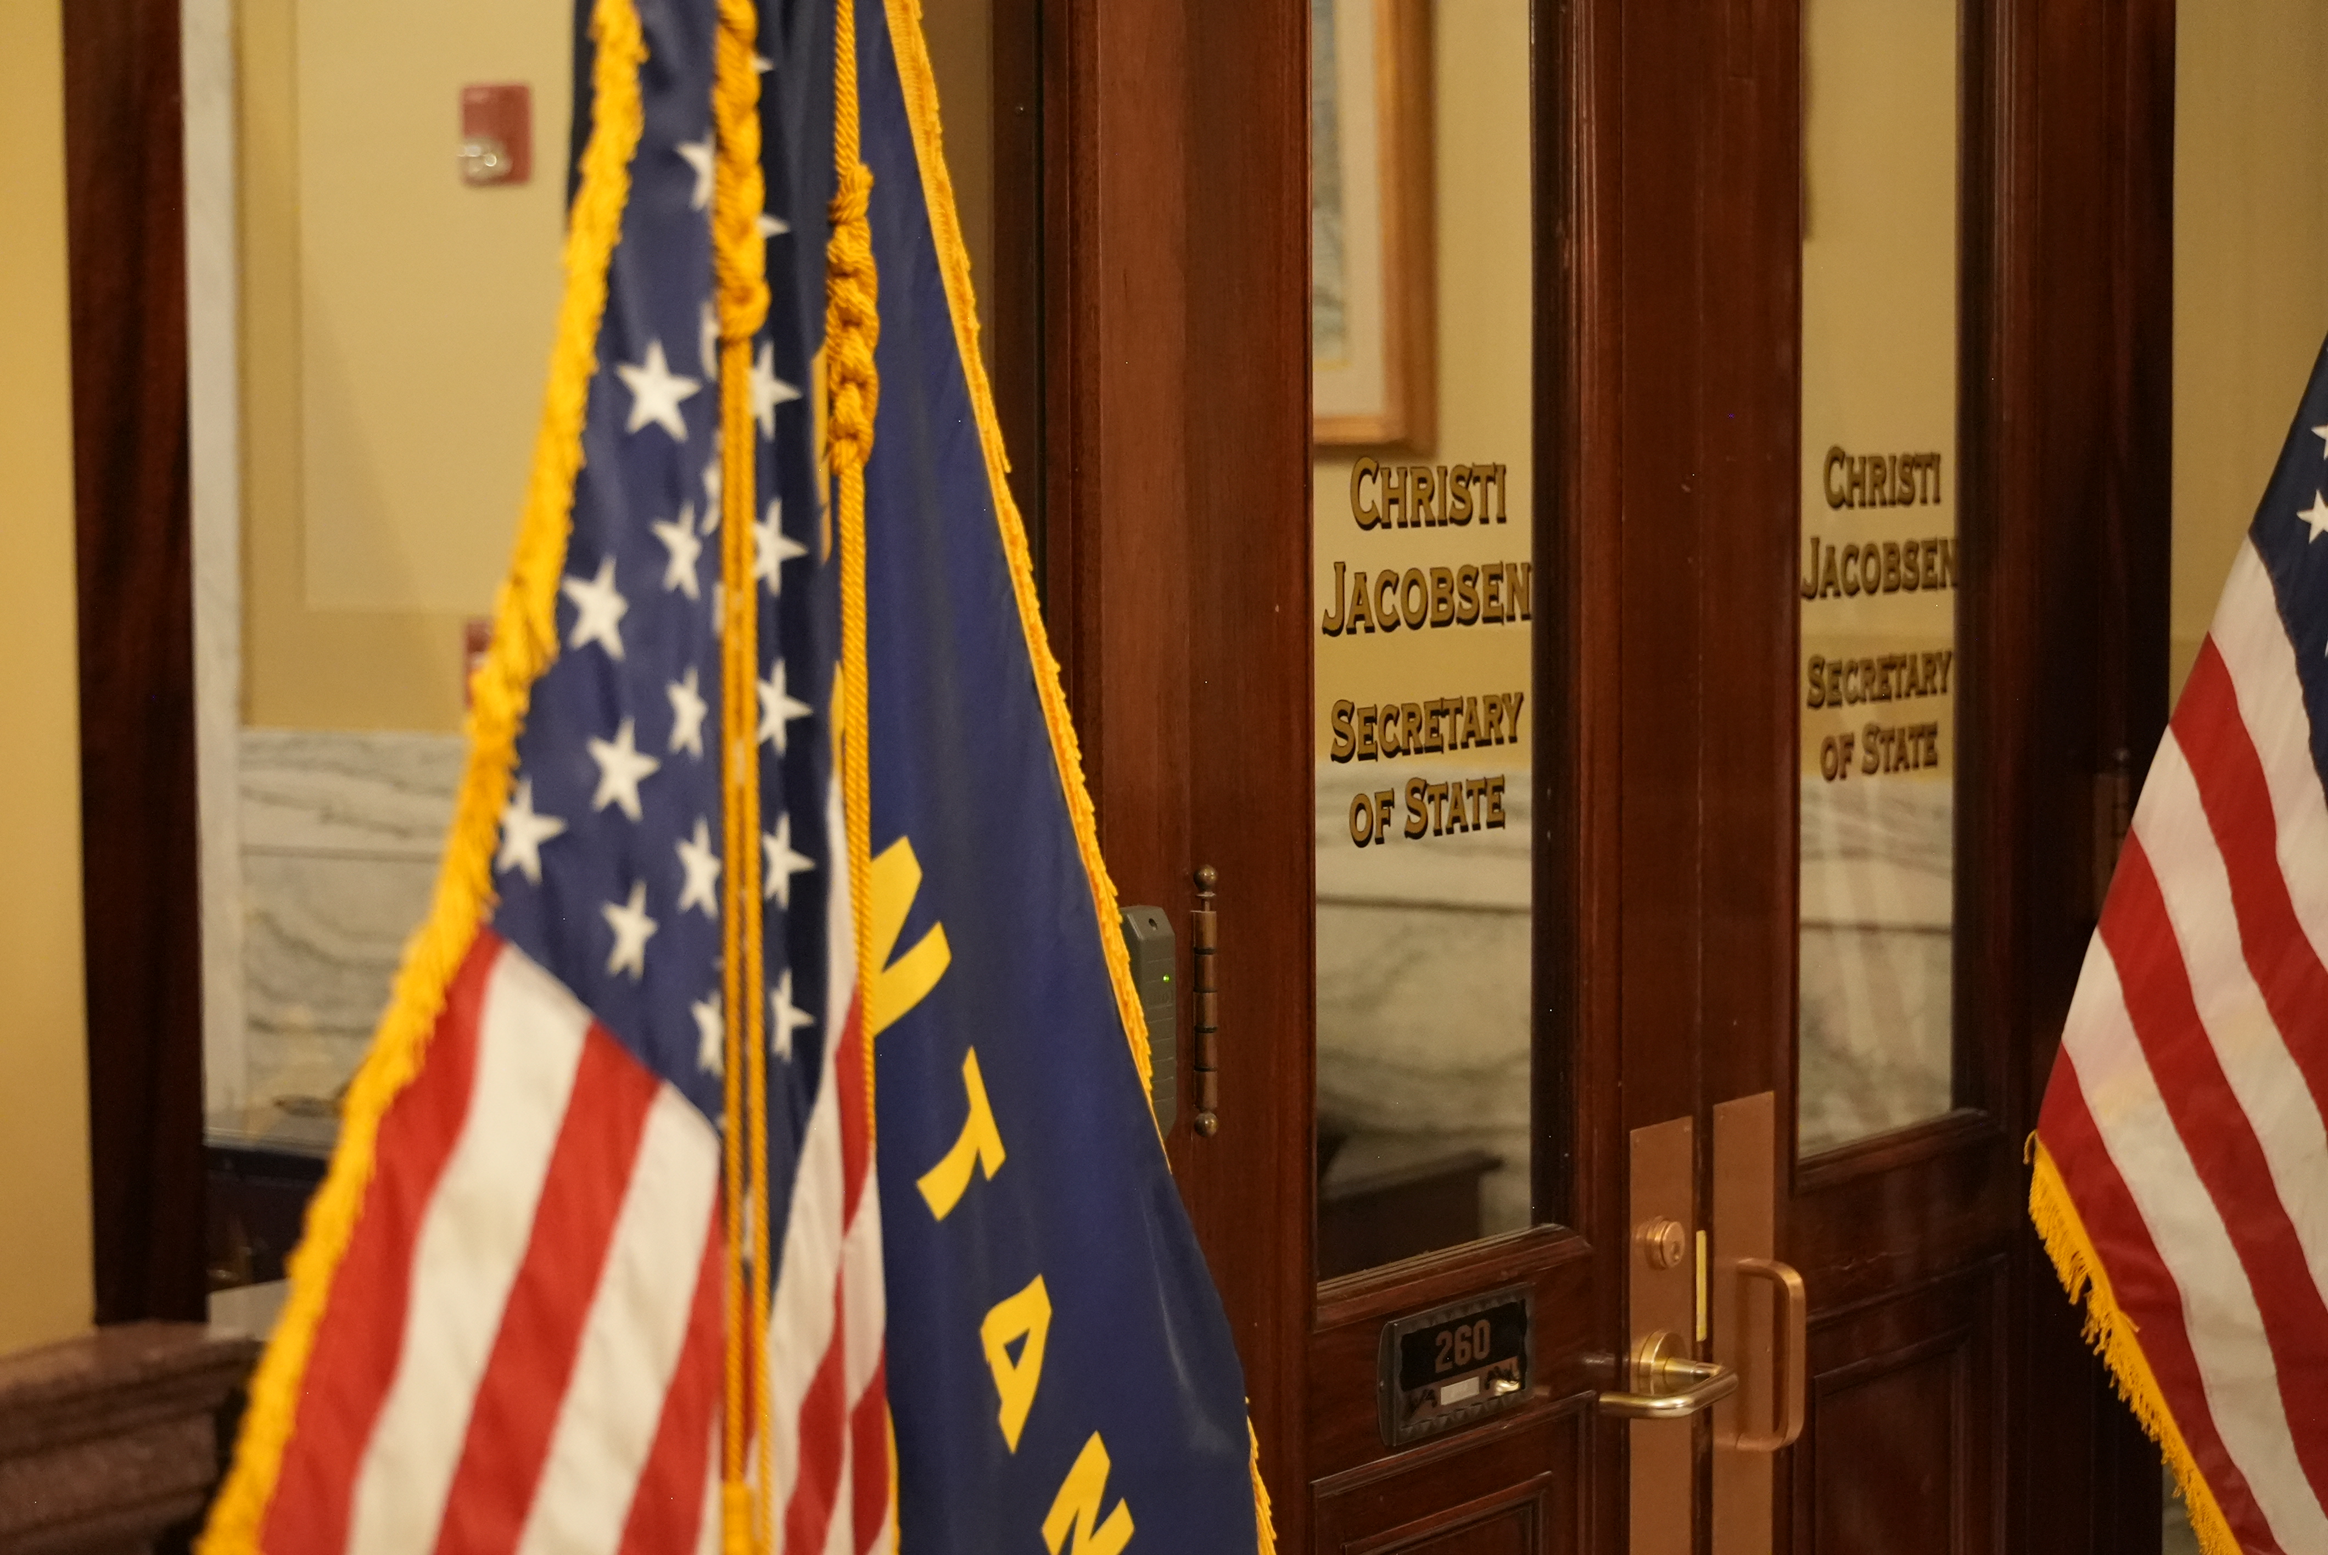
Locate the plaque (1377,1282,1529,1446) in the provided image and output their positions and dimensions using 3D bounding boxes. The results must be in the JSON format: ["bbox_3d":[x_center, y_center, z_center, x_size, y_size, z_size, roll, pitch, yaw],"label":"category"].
[{"bbox_3d":[0.207,0.412,3.691,0.016,0.084,0.192,3,5,34],"label":"plaque"}]

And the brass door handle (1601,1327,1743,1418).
[{"bbox_3d":[0.377,0.445,3.894,0.072,0.054,0.139,3,5,34],"label":"brass door handle"}]

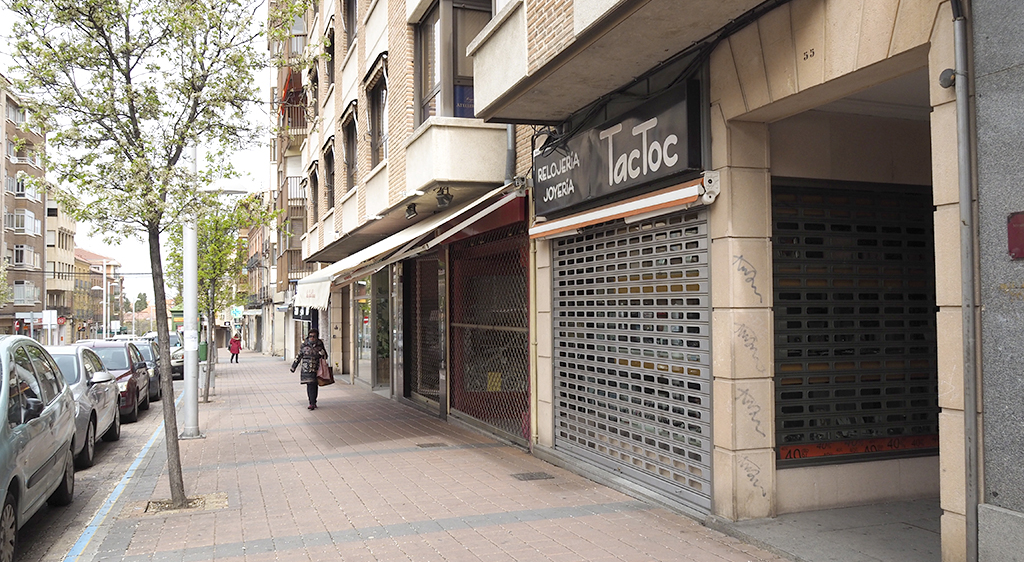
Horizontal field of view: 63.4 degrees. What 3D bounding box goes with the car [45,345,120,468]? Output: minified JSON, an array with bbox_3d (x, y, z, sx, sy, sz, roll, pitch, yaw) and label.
[{"bbox_3d":[-6.391,1.592,11.022,1.780,1.460,4.300,0,-4,-19],"label":"car"}]

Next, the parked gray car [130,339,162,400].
[{"bbox_3d":[-10.067,2.329,21.667,1.740,1.480,4.200,0,-4,-19],"label":"parked gray car"}]

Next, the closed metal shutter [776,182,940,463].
[{"bbox_3d":[2.739,0.316,6.479,1.650,2.200,0.100,0,-2,-19],"label":"closed metal shutter"}]

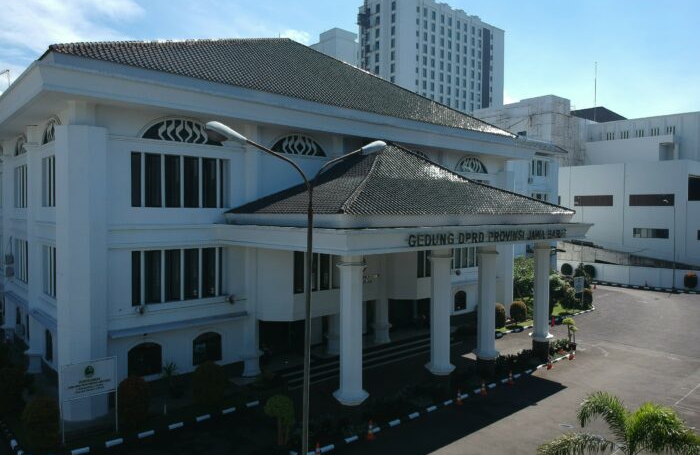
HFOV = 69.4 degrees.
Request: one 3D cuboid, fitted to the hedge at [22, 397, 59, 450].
[{"bbox_3d":[-11.291,6.943,18.391,1.241,1.739,1.241,-1,2,-42],"label":"hedge"}]

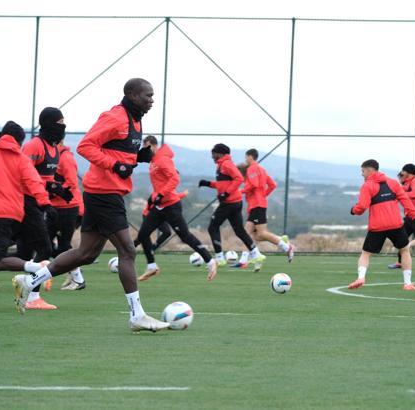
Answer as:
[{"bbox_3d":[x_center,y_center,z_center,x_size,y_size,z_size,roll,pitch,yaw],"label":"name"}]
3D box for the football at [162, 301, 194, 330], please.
[{"bbox_3d":[-0.222,0.847,22.600,0.220,0.220,0.220,1,0,0],"label":"football"}]

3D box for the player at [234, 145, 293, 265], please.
[{"bbox_3d":[0.868,0.057,45.800,0.820,1.840,0.600,1,0,29],"label":"player"}]

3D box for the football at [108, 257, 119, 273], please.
[{"bbox_3d":[-1.312,0.866,42.600,0.220,0.220,0.220,1,0,0],"label":"football"}]

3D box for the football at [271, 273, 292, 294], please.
[{"bbox_3d":[0.812,0.862,32.500,0.220,0.220,0.220,1,0,0],"label":"football"}]

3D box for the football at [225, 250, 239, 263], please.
[{"bbox_3d":[0.441,0.929,53.000,0.220,0.220,0.220,1,0,0],"label":"football"}]

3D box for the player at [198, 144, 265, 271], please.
[{"bbox_3d":[0.375,0.023,45.200,0.980,1.880,0.600,1,0,-9],"label":"player"}]

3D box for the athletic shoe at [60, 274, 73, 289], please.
[{"bbox_3d":[-1.593,0.869,34.000,0.280,0.120,0.105,-30,0,-18],"label":"athletic shoe"}]

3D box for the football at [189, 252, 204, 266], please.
[{"bbox_3d":[-0.171,0.848,46.000,0.220,0.220,0.220,1,0,0],"label":"football"}]

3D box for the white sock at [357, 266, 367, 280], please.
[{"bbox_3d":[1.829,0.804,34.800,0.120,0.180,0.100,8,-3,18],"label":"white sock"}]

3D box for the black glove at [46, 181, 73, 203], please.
[{"bbox_3d":[-1.337,-0.119,26.700,0.240,0.130,0.100,30,0,12],"label":"black glove"}]

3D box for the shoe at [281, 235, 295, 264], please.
[{"bbox_3d":[1.258,0.710,45.600,0.120,0.290,0.105,9,6,9],"label":"shoe"}]

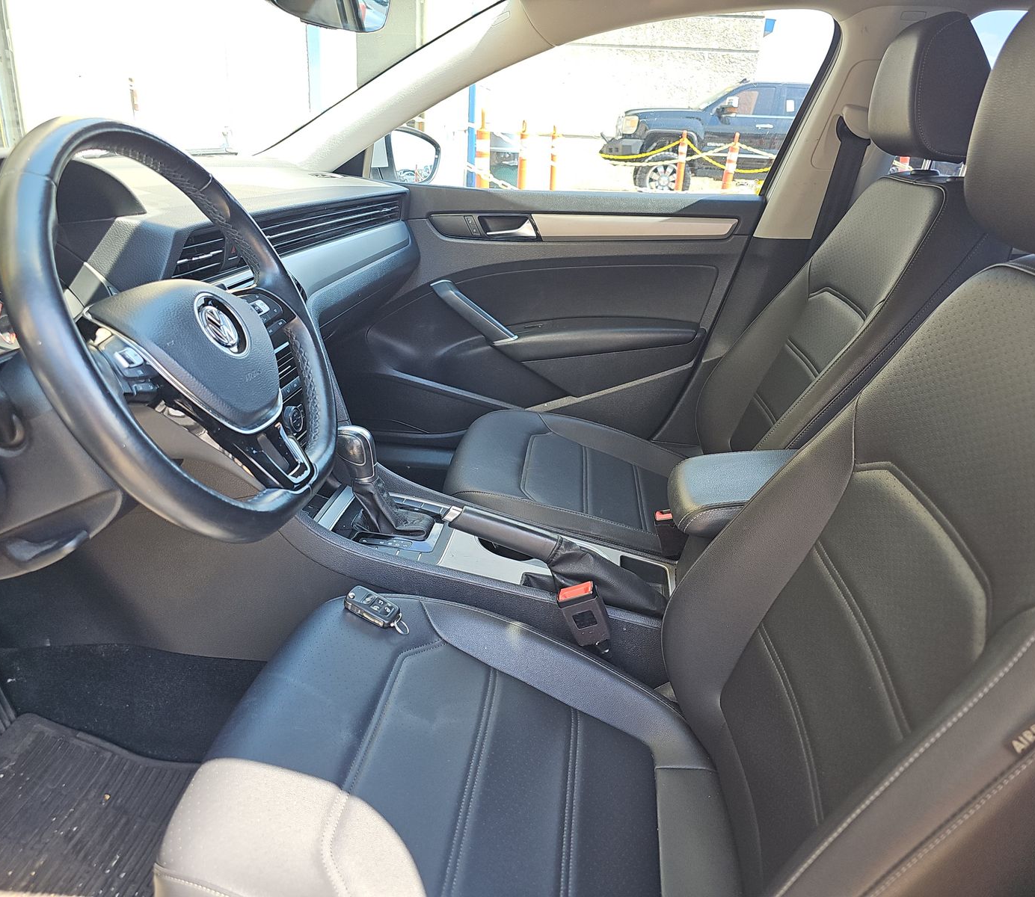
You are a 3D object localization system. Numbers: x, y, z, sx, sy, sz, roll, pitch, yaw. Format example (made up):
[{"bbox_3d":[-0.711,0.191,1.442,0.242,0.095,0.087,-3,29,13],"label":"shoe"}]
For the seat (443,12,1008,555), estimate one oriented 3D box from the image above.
[{"bbox_3d":[0.296,-0.170,1.392,0.840,1.060,0.540,4,21,4],"label":"seat"}]

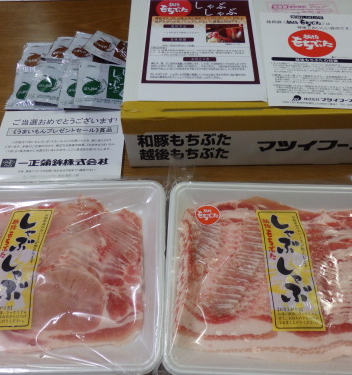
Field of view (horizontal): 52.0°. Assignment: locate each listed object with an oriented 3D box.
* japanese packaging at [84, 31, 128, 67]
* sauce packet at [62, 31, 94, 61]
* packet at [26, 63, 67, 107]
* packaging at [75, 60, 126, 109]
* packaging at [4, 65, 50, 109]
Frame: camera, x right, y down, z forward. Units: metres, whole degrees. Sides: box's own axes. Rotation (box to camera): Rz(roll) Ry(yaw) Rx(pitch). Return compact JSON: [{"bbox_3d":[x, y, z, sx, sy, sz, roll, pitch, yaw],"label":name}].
[{"bbox_3d":[-0.095,-0.216,0.568,0.080,0.010,0.080,17,41,-9],"label":"japanese packaging"},{"bbox_3d":[-0.139,-0.219,0.585,0.080,0.010,0.080,12,59,8],"label":"sauce packet"},{"bbox_3d":[-0.173,-0.152,0.543,0.080,0.010,0.080,7,66,6],"label":"packet"},{"bbox_3d":[-0.106,-0.151,0.536,0.080,0.010,0.080,3,70,3],"label":"packaging"},{"bbox_3d":[-0.208,-0.151,0.547,0.080,0.010,0.080,1,67,2],"label":"packaging"}]

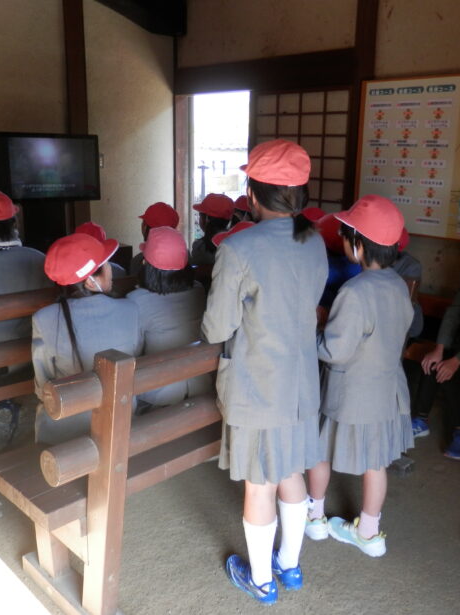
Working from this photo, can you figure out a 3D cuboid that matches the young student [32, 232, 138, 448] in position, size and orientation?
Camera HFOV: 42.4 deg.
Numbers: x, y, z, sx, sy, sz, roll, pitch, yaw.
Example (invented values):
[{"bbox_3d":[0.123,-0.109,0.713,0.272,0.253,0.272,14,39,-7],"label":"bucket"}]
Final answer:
[{"bbox_3d":[-0.566,0.291,2.157,0.400,1.130,0.600,-9,17,-34],"label":"young student"}]

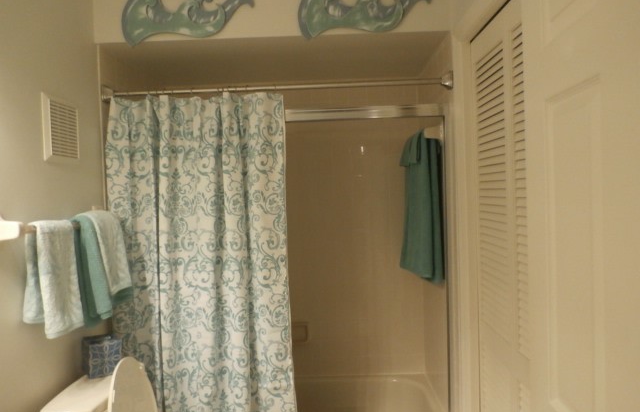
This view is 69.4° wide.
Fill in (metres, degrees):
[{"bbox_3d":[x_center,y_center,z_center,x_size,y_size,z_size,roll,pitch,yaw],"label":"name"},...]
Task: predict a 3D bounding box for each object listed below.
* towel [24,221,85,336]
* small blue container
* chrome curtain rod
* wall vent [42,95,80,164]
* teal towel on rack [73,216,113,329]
[{"bbox_3d":[-0.874,0.229,1.514,0.097,0.370,0.205,-2,2,0],"label":"towel"},{"bbox_3d":[-0.829,0.569,1.762,0.114,0.125,0.114,-3,2,-38],"label":"small blue container"},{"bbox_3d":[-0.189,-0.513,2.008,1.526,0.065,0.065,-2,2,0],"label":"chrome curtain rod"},{"bbox_3d":[-0.935,-0.274,1.688,0.023,0.235,0.213,-2,2,0],"label":"wall vent"},{"bbox_3d":[-0.850,0.237,1.734,0.140,0.420,0.165,-2,2,0],"label":"teal towel on rack"}]

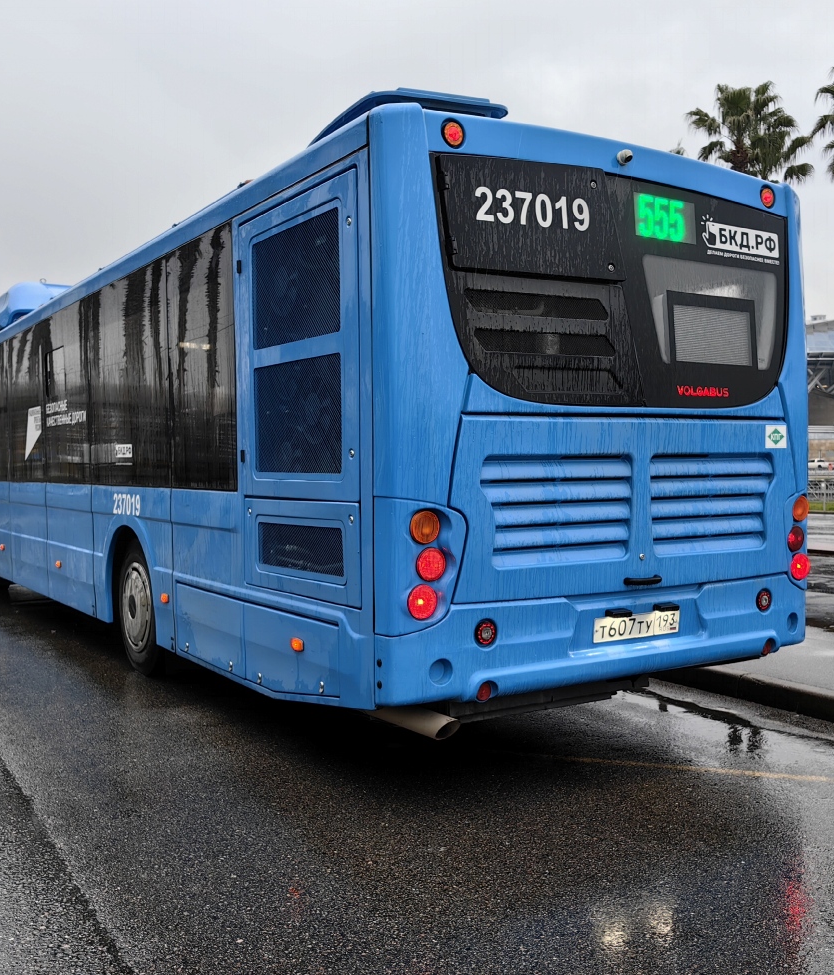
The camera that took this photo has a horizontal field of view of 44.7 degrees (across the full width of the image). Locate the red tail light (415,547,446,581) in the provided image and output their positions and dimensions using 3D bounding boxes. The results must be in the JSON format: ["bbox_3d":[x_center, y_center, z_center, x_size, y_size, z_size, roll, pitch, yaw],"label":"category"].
[{"bbox_3d":[0.044,0.298,3.946,0.133,0.134,0.045,-1,1,-33],"label":"red tail light"}]

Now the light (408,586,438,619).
[{"bbox_3d":[0.013,0.444,3.928,0.134,0.134,0.045,-1,1,-33],"label":"light"}]

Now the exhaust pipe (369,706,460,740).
[{"bbox_3d":[-0.027,0.979,4.346,0.100,0.100,0.640,-1,1,-33],"label":"exhaust pipe"}]

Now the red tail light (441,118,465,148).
[{"bbox_3d":[0.136,-1.405,4.035,0.113,0.115,0.045,-1,1,-33],"label":"red tail light"}]

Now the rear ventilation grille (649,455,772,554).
[{"bbox_3d":[1.387,0.079,4.780,0.831,0.448,0.070,-1,1,-33],"label":"rear ventilation grille"}]

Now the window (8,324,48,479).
[{"bbox_3d":[-3.477,-0.728,9.085,0.060,1.360,1.520,-1,1,-33],"label":"window"}]

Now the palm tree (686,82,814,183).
[{"bbox_3d":[9.883,-5.850,30.500,3.700,12.500,3.700,0,1,18],"label":"palm tree"}]

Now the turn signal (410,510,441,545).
[{"bbox_3d":[0.027,0.152,3.931,0.130,0.130,0.060,-1,1,-33],"label":"turn signal"}]

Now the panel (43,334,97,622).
[{"bbox_3d":[-2.677,-0.122,7.872,0.080,2.100,1.530,-1,1,-33],"label":"panel"}]

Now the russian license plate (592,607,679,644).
[{"bbox_3d":[0.984,0.621,4.535,0.520,0.112,0.015,-1,1,-33],"label":"russian license plate"}]

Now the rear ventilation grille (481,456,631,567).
[{"bbox_3d":[0.597,0.094,4.273,0.827,0.446,0.070,-1,1,-33],"label":"rear ventilation grille"}]

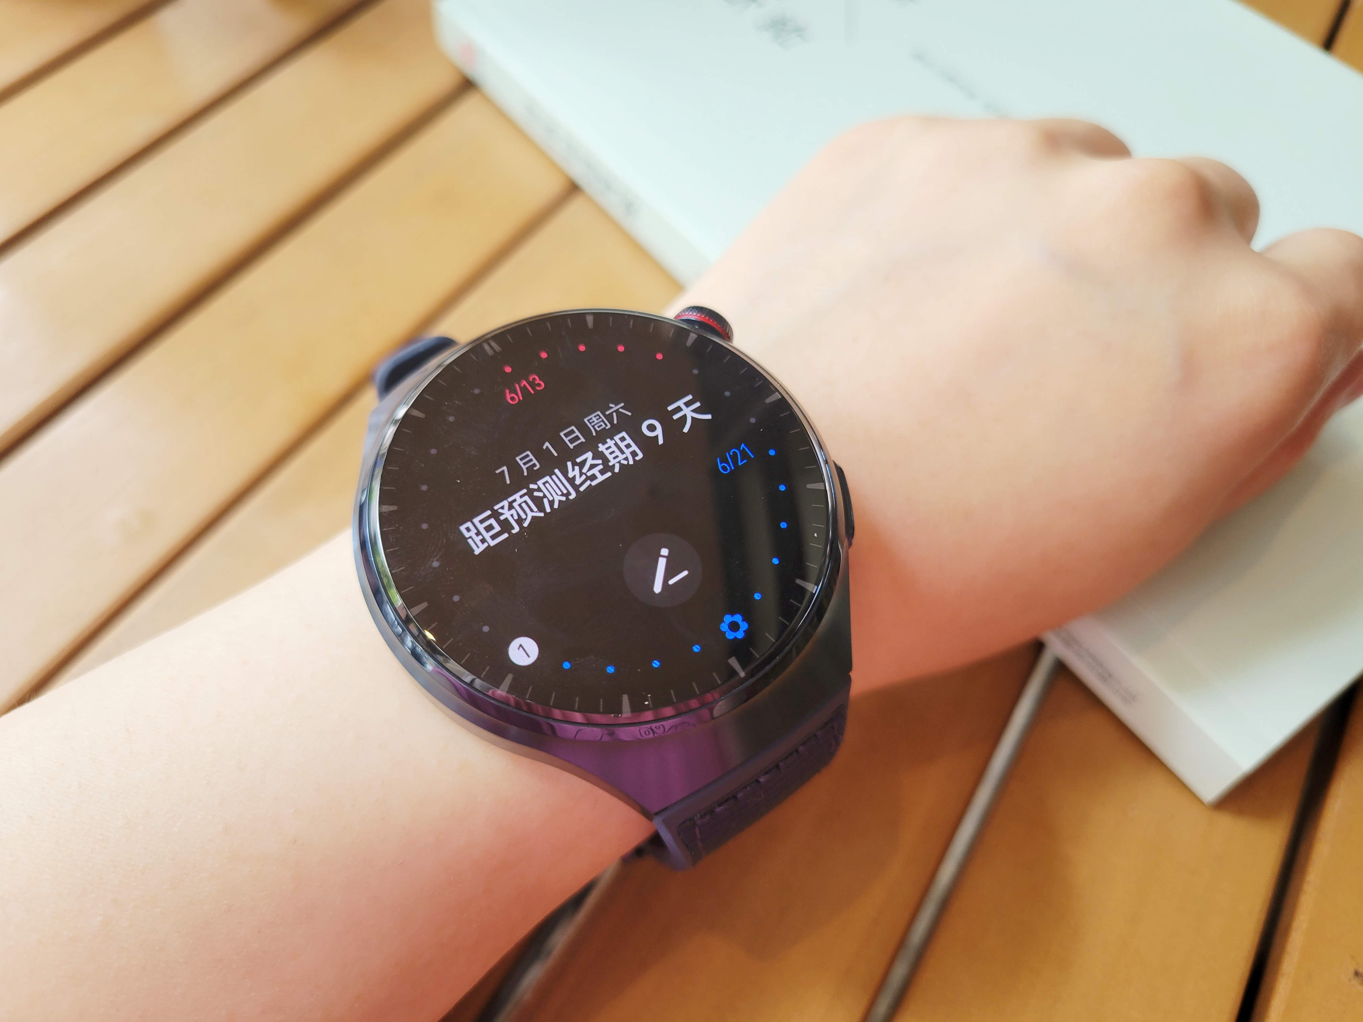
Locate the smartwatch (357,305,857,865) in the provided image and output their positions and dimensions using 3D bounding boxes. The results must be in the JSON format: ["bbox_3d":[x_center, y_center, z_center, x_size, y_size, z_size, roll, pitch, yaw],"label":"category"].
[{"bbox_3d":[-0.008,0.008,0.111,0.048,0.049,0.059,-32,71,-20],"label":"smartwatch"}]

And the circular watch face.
[{"bbox_3d":[-0.007,-0.001,0.091,0.041,0.006,0.041,-32,71,-20],"label":"circular watch face"}]

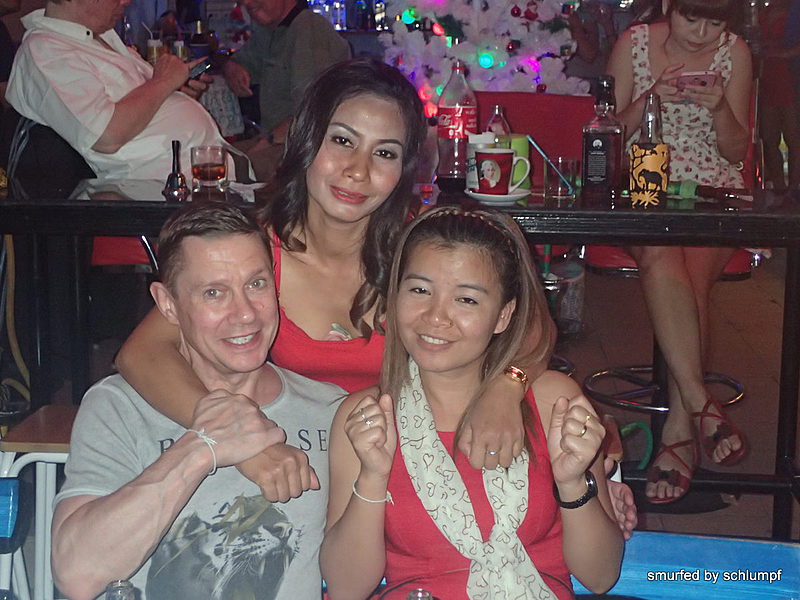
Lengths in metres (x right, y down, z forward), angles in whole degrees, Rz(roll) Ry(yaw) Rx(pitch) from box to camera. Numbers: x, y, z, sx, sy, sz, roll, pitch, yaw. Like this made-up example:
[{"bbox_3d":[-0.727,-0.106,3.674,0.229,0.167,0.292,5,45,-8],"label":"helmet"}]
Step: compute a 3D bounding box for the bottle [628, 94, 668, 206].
[{"bbox_3d":[0.521,-0.314,2.755,0.080,0.239,0.080,2,11,9],"label":"bottle"}]

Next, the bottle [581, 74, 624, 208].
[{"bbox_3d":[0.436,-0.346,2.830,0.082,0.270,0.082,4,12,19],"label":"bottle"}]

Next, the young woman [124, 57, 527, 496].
[{"bbox_3d":[-0.109,0.208,2.010,0.590,1.150,0.650,0,11,0],"label":"young woman"}]

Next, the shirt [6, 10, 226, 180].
[{"bbox_3d":[-0.763,-0.560,3.700,0.580,0.500,0.490,2,11,9],"label":"shirt"}]

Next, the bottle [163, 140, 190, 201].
[{"bbox_3d":[-0.477,-0.274,2.810,0.060,0.128,0.060,0,11,0],"label":"bottle"}]

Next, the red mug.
[{"bbox_3d":[0.217,-0.270,2.775,0.115,0.090,0.081,0,11,0],"label":"red mug"}]

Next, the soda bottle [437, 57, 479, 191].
[{"bbox_3d":[0.130,-0.394,2.980,0.087,0.295,0.087,0,11,0],"label":"soda bottle"}]

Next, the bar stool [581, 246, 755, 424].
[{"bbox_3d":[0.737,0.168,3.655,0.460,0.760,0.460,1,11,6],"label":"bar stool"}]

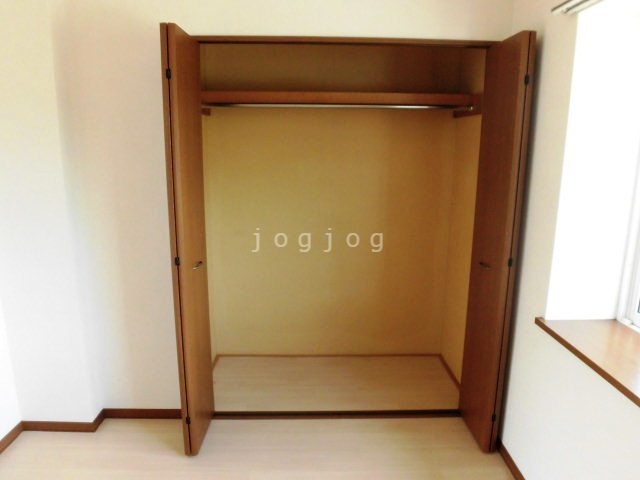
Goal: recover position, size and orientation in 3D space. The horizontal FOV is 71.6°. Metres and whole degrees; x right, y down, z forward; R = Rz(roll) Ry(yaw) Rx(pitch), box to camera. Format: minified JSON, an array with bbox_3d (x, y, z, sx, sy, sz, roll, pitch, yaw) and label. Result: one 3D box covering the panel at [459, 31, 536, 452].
[{"bbox_3d":[0.848,0.064,2.193,0.066,1.975,0.350,0,11,-3],"label":"panel"}]

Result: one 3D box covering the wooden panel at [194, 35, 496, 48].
[{"bbox_3d":[0.127,-0.949,2.146,1.500,0.033,0.060,0,11,-1],"label":"wooden panel"}]

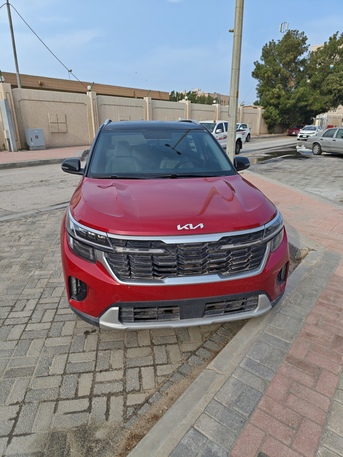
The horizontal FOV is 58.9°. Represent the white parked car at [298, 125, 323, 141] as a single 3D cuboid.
[{"bbox_3d":[14.284,-9.605,30.699,1.800,1.470,4.500,13,22,33],"label":"white parked car"}]

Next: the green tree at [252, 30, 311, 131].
[{"bbox_3d":[15.272,-19.679,41.878,7.500,12.700,7.200,6,19,17],"label":"green tree"}]

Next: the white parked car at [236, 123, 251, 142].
[{"bbox_3d":[5.494,-8.452,27.104,1.860,1.730,4.600,12,22,31],"label":"white parked car"}]

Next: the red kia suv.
[{"bbox_3d":[-0.228,-0.540,3.877,1.840,1.640,4.380,-3,19,-10],"label":"red kia suv"}]

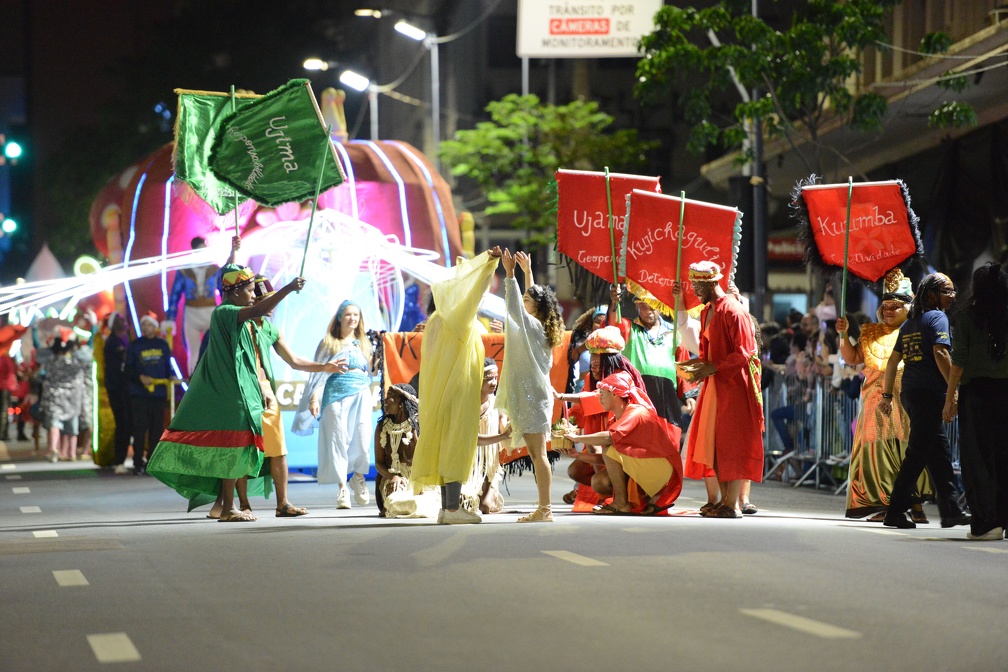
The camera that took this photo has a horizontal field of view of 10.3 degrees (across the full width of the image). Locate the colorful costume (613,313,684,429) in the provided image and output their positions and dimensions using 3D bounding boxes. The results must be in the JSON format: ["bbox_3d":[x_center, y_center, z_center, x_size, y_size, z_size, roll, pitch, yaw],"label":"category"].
[{"bbox_3d":[1.146,0.359,43.200,0.620,1.080,0.380,0,0,0],"label":"colorful costume"}]

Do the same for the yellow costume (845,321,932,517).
[{"bbox_3d":[2.705,0.582,39.500,0.620,1.390,0.480,0,-1,7],"label":"yellow costume"}]

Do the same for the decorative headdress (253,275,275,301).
[{"bbox_3d":[-1.748,-0.348,40.200,0.220,0.175,0.200,0,-1,0],"label":"decorative headdress"}]

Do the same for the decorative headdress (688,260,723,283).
[{"bbox_3d":[1.429,-0.457,39.700,0.240,0.155,0.220,0,-1,0],"label":"decorative headdress"}]

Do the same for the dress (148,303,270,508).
[{"bbox_3d":[-2.083,0.494,39.200,0.830,1.455,0.620,0,-1,10],"label":"dress"}]

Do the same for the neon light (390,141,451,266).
[{"bbox_3d":[-0.917,-1.455,61.500,0.640,1.370,0.350,0,-1,0],"label":"neon light"}]

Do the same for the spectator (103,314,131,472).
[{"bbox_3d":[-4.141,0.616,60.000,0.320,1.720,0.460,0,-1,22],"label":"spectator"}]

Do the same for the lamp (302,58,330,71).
[{"bbox_3d":[-4.688,-6.788,140.000,0.680,0.200,0.280,0,0,-6],"label":"lamp"}]

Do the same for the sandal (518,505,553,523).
[{"bbox_3d":[0.219,1.240,38.900,0.238,0.110,0.095,0,-1,-9],"label":"sandal"}]

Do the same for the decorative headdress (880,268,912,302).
[{"bbox_3d":[2.762,-0.355,39.400,0.230,0.240,0.240,0,-1,13],"label":"decorative headdress"}]

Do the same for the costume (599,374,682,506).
[{"bbox_3d":[0.992,0.765,41.000,0.660,1.020,0.580,0,0,-13],"label":"costume"}]

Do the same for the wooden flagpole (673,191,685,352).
[{"bbox_3d":[1.280,-0.465,41.000,0.027,1.200,0.027,3,0,0],"label":"wooden flagpole"}]

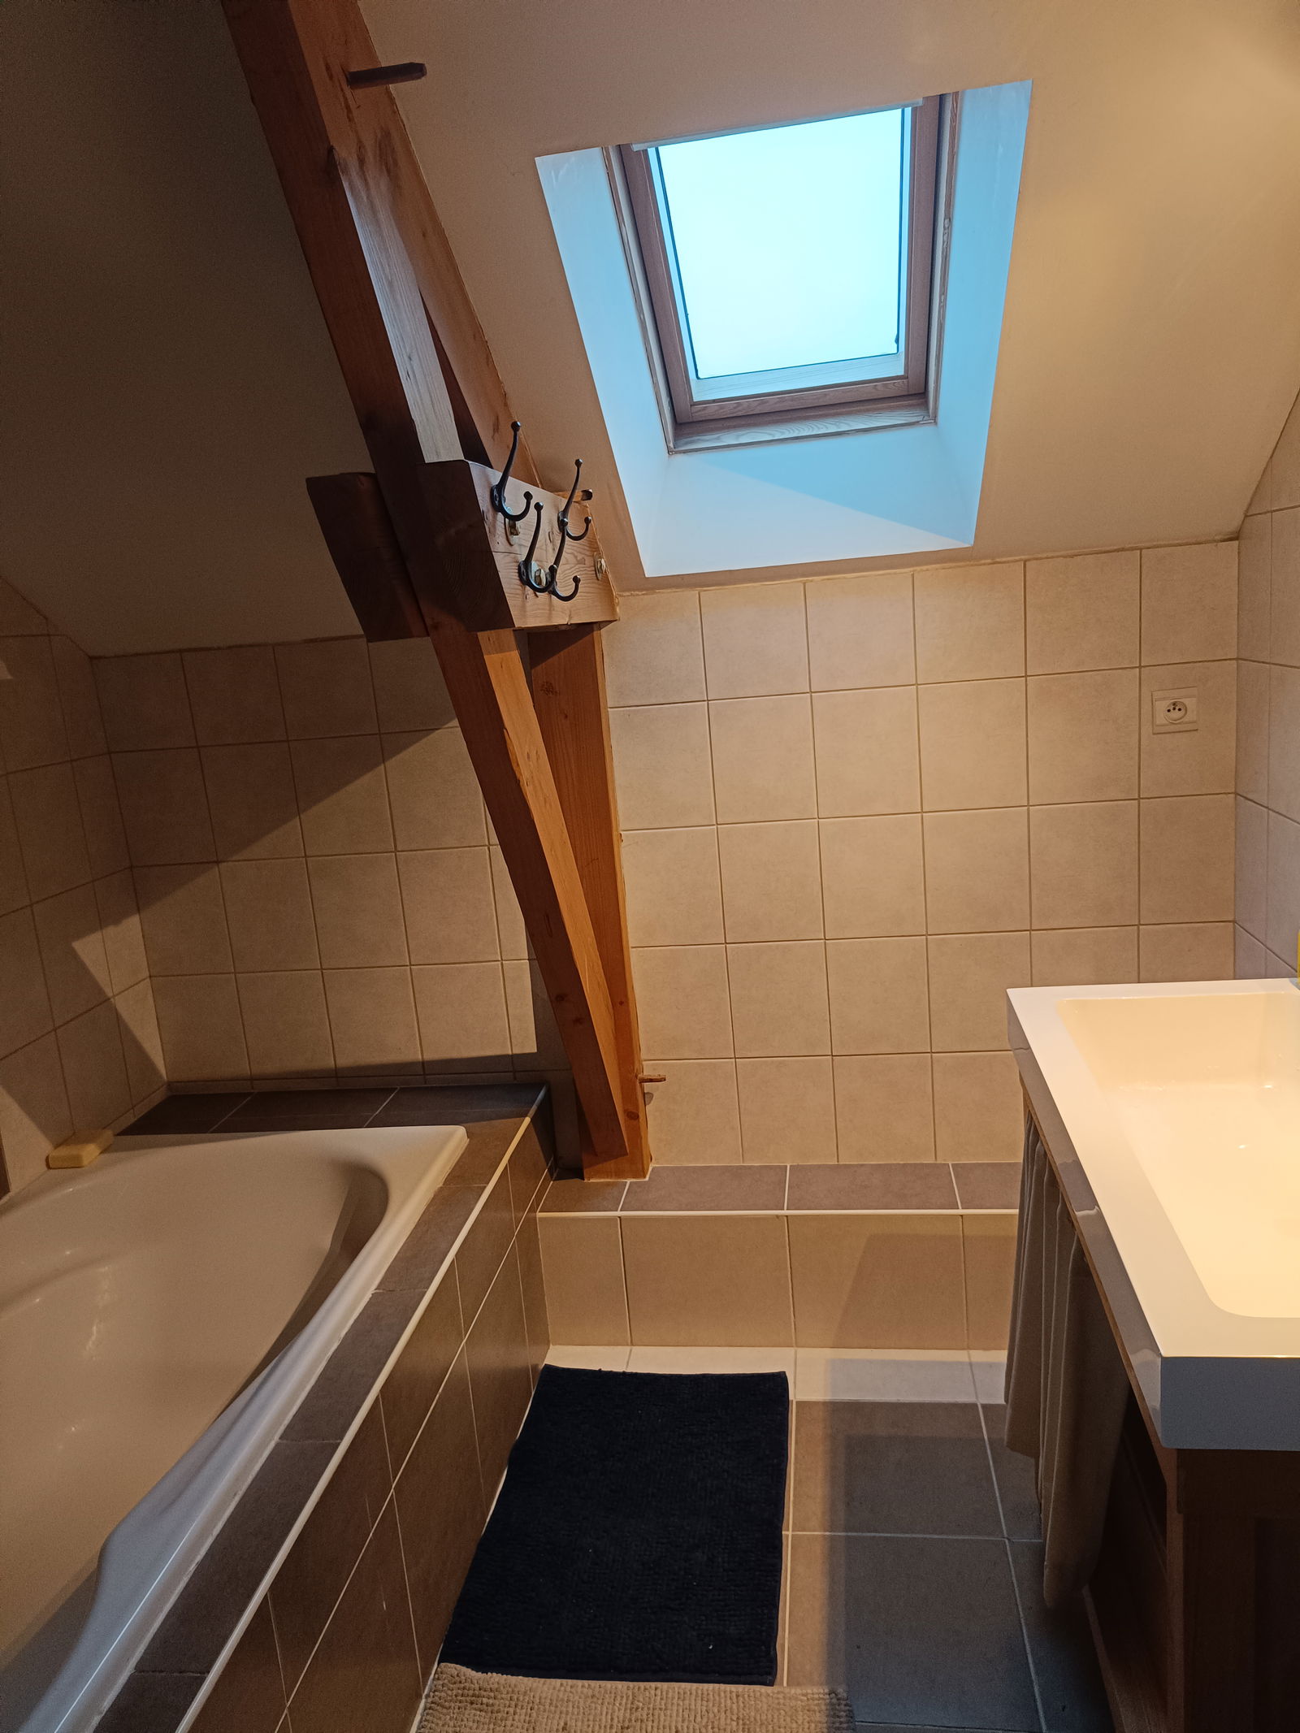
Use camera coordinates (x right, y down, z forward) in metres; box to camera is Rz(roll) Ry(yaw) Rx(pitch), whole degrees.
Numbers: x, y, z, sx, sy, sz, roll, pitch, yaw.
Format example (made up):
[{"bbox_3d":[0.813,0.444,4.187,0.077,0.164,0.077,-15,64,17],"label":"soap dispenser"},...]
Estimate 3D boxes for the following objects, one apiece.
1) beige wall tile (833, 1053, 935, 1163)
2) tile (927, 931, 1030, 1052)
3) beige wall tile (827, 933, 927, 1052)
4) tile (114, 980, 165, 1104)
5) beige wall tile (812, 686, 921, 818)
[{"bbox_3d":[0.486,0.502,2.491,0.199,0.236,0.010,-3,12,9],"label":"beige wall tile"},{"bbox_3d":[0.668,0.254,2.422,0.200,0.247,0.010,-3,11,9],"label":"tile"},{"bbox_3d":[0.470,0.265,2.459,0.200,0.247,0.010,-3,11,9],"label":"beige wall tile"},{"bbox_3d":[-1.118,0.383,2.635,0.010,0.247,0.144,-3,11,8],"label":"tile"},{"bbox_3d":[0.427,-0.224,2.361,0.200,0.247,0.010,-3,11,9],"label":"beige wall tile"}]

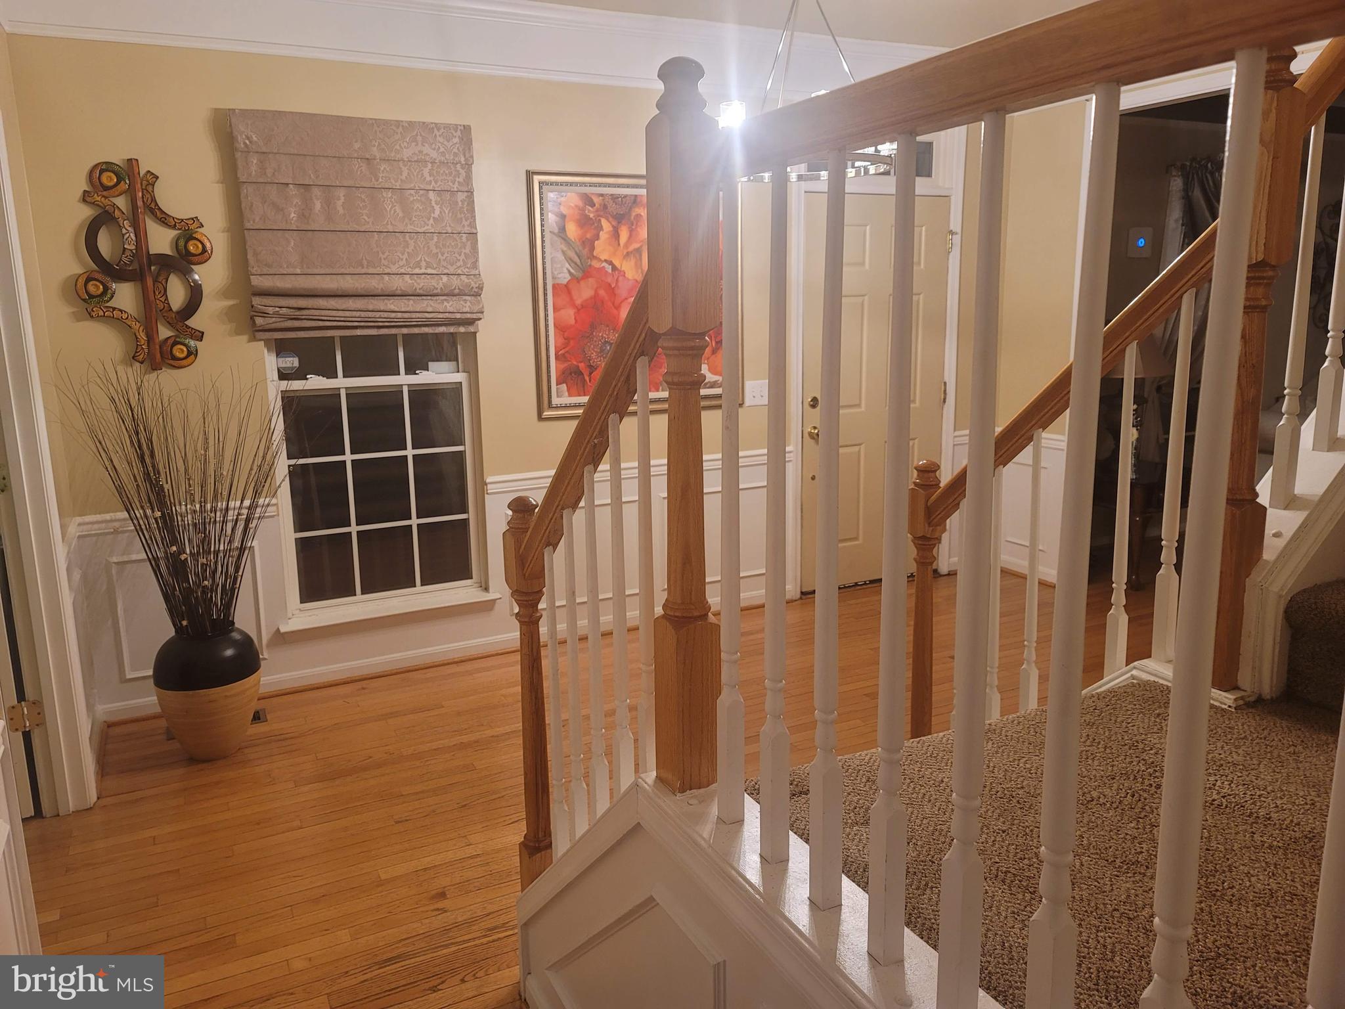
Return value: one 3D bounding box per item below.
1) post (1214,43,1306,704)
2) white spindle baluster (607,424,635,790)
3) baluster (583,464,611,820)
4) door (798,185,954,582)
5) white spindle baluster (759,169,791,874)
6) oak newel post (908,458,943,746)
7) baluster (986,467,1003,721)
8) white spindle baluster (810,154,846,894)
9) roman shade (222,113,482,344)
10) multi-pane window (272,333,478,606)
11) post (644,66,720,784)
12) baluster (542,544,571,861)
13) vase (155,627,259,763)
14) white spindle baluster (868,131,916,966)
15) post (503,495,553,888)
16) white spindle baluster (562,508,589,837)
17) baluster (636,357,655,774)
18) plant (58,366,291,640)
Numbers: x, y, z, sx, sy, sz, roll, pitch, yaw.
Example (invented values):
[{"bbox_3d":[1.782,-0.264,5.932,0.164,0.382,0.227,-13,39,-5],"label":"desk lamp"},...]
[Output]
[{"bbox_3d":[0.988,-0.211,1.668,0.074,1.080,0.074,-7,12,-27],"label":"post"},{"bbox_3d":[-0.085,0.199,1.595,0.029,0.695,0.029,-7,12,-27],"label":"white spindle baluster"},{"bbox_3d":[-0.133,0.273,1.706,0.029,0.695,0.029,-7,12,-27],"label":"baluster"},{"bbox_3d":[1.067,-0.571,5.125,0.935,2.030,0.050,-7,12,-27],"label":"door"},{"bbox_3d":[0.120,0.038,1.124,0.030,0.814,0.030,-7,12,-26],"label":"white spindle baluster"},{"bbox_3d":[0.648,0.436,2.532,0.071,1.114,0.071,-7,12,-26],"label":"oak newel post"},{"bbox_3d":[0.743,0.254,2.246,0.029,0.690,0.029,-7,12,-27],"label":"baluster"},{"bbox_3d":[0.167,0.055,1.031,0.030,0.814,0.030,-7,12,-26],"label":"white spindle baluster"},{"bbox_3d":[-1.189,-1.070,3.771,0.890,0.812,0.110,-7,12,-26],"label":"roman shade"},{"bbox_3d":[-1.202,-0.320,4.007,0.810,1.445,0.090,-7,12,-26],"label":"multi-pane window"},{"bbox_3d":[0.018,-0.085,1.349,0.074,1.005,0.074,-7,12,-27],"label":"post"},{"bbox_3d":[-0.231,0.415,1.927,0.030,0.684,0.030,-7,12,-26],"label":"baluster"},{"bbox_3d":[-1.606,0.644,3.387,0.340,0.456,0.340,-7,12,-27],"label":"vase"},{"bbox_3d":[0.215,0.073,0.938,0.030,0.814,0.030,-7,12,-26],"label":"white spindle baluster"},{"bbox_3d":[-0.293,0.532,2.081,0.071,1.117,0.071,-7,12,-26],"label":"post"},{"bbox_3d":[-0.180,0.338,1.806,0.030,0.674,0.030,-7,12,-26],"label":"white spindle baluster"},{"bbox_3d":[-0.039,0.124,1.489,0.029,0.695,0.029,-7,12,-27],"label":"baluster"},{"bbox_3d":[-1.621,-0.010,3.245,0.610,0.920,0.540,-7,12,-27],"label":"plant"}]

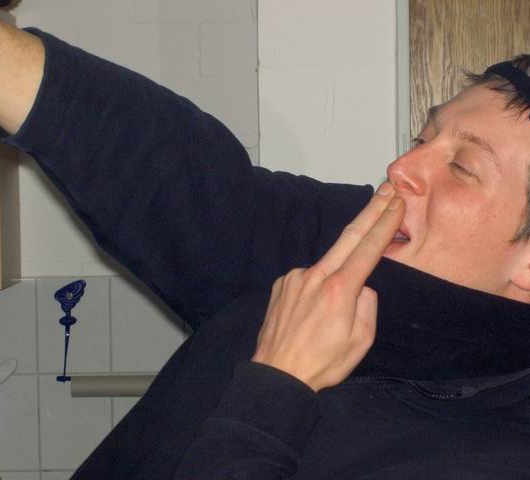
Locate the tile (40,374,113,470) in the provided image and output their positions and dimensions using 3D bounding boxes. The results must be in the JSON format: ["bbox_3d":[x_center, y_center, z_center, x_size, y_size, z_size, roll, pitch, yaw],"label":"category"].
[{"bbox_3d":[-0.392,0.379,4.435,0.150,0.200,0.010,-1,3,0],"label":"tile"}]

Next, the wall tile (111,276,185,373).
[{"bbox_3d":[-0.241,0.175,4.425,0.150,0.200,0.010,-1,3,0],"label":"wall tile"}]

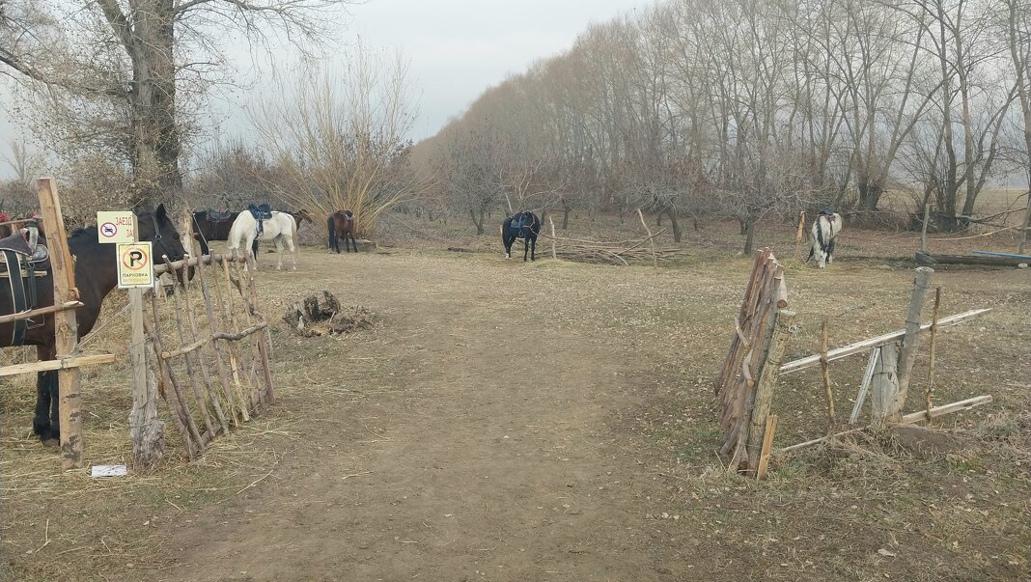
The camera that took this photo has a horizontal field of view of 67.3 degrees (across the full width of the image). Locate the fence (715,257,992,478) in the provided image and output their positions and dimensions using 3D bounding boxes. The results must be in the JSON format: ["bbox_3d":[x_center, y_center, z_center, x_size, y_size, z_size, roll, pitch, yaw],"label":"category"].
[{"bbox_3d":[2.464,0.389,5.498,2.590,1.280,0.500,-4,8,-31],"label":"fence"}]

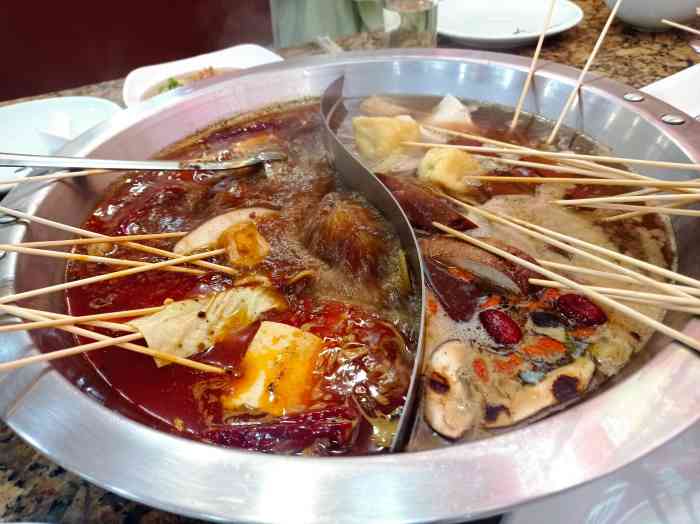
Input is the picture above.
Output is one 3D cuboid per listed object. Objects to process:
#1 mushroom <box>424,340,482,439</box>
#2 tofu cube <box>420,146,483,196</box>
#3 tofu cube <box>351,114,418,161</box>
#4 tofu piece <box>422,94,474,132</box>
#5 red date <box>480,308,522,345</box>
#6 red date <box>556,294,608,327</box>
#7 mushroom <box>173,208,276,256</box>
[{"bbox_3d":[0.041,0.051,0.225,0.024,0.017,0.046,-1,39,6],"label":"mushroom"},{"bbox_3d":[0.061,-0.056,0.347,0.034,0.031,0.040,-32,45,-29],"label":"tofu cube"},{"bbox_3d":[0.024,-0.081,0.377,0.035,0.028,0.029,18,44,27],"label":"tofu cube"},{"bbox_3d":[0.072,-0.105,0.412,0.037,0.028,0.029,-1,39,6],"label":"tofu piece"},{"bbox_3d":[0.065,0.028,0.246,0.014,0.013,0.022,-27,43,-24],"label":"red date"},{"bbox_3d":[0.102,0.021,0.249,0.023,0.013,0.015,28,49,35],"label":"red date"},{"bbox_3d":[-0.070,-0.017,0.318,0.061,0.020,0.032,-21,41,-18],"label":"mushroom"}]

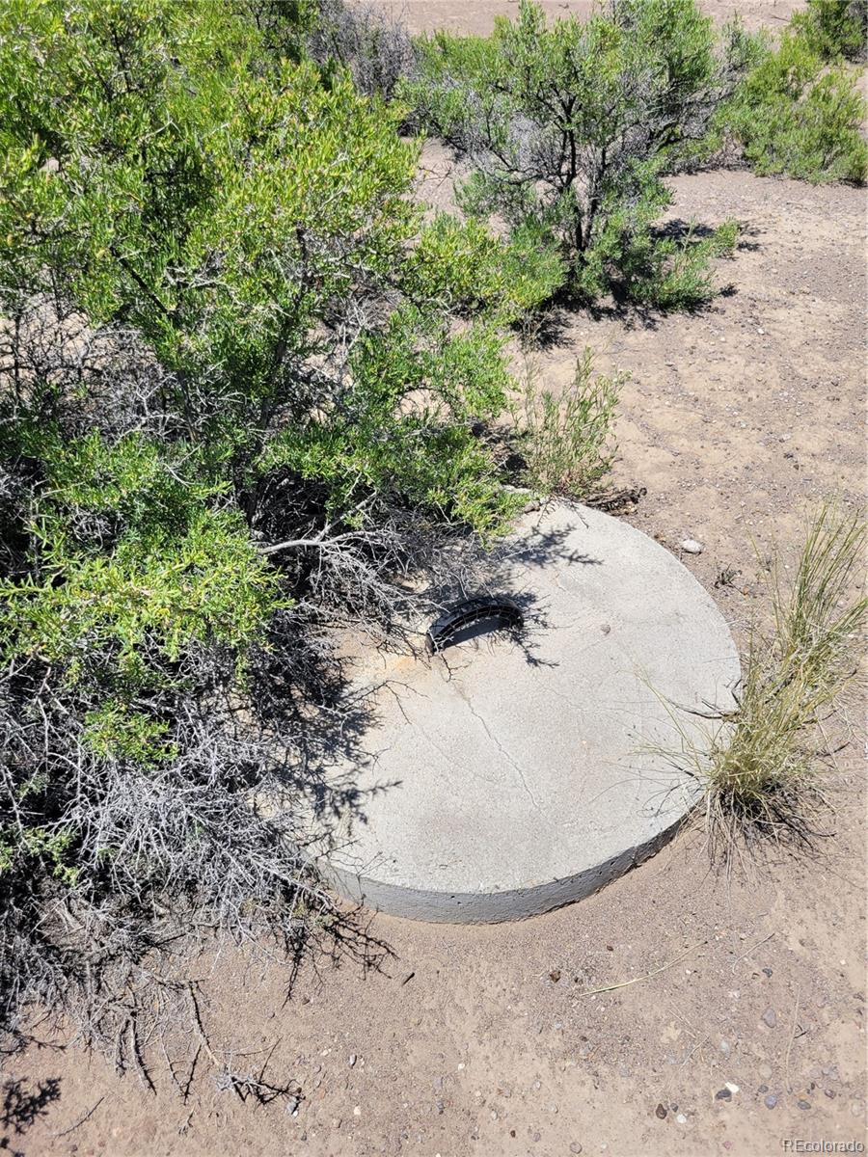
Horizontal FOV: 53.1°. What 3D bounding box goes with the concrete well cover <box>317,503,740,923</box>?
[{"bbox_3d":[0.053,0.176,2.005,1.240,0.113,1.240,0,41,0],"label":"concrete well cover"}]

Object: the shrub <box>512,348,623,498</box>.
[{"bbox_3d":[0.378,-0.425,2.455,0.310,0.340,0.290,0,41,0],"label":"shrub"}]

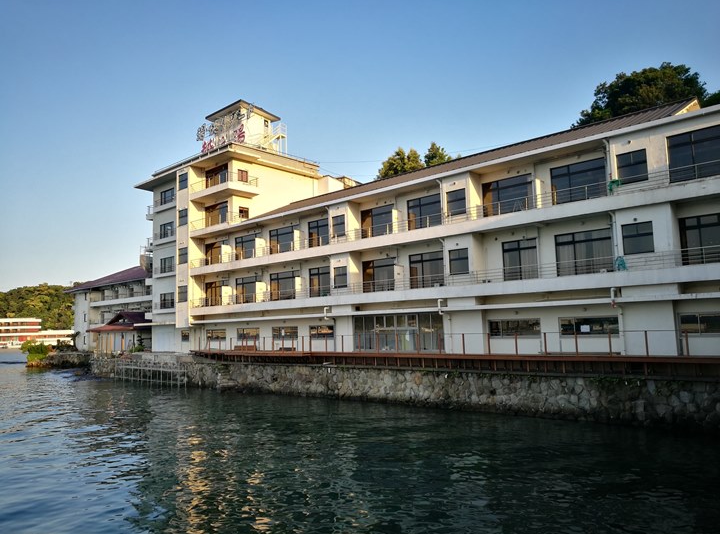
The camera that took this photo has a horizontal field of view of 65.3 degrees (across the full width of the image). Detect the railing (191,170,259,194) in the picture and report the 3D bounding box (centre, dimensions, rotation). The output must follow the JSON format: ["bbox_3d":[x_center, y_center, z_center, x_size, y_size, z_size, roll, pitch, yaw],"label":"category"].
[{"bbox_3d":[-10.601,-6.231,43.751,5.173,0.761,2.700,-7,-8,42],"label":"railing"}]

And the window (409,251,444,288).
[{"bbox_3d":[3.658,0.296,30.144,2.408,2.016,0.120,-7,-8,42],"label":"window"}]

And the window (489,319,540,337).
[{"bbox_3d":[7.252,2.918,26.431,2.658,0.875,0.120,-7,-8,42],"label":"window"}]

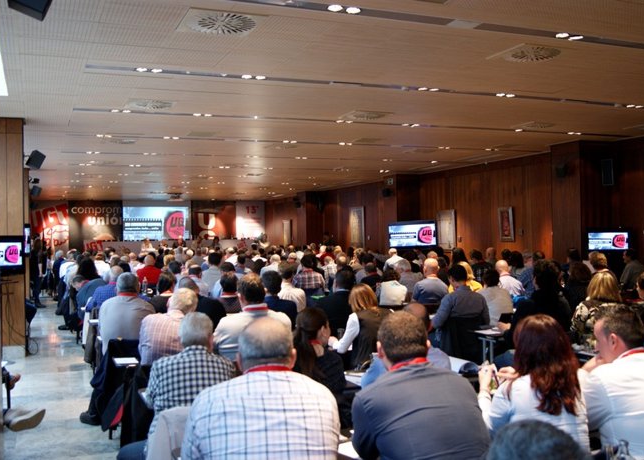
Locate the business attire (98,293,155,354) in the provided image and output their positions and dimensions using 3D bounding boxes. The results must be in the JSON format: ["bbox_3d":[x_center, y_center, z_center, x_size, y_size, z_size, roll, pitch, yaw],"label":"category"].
[{"bbox_3d":[-1.437,0.778,5.093,0.440,0.640,0.380,-1,-1,-22],"label":"business attire"}]

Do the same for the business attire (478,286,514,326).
[{"bbox_3d":[1.840,0.907,7.445,0.470,0.600,0.380,-1,-1,-18],"label":"business attire"}]

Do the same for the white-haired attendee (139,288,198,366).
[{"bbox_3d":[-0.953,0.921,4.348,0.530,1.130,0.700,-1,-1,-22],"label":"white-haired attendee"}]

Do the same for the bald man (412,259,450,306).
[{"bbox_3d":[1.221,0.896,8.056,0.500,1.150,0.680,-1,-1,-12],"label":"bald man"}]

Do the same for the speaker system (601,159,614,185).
[{"bbox_3d":[5.223,-1.050,12.600,0.240,0.450,0.230,-1,7,42],"label":"speaker system"}]

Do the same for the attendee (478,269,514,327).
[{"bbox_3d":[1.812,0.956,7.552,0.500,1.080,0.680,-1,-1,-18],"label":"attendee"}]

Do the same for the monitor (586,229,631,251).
[{"bbox_3d":[5.288,0.188,12.698,0.800,0.450,0.080,-1,-1,10],"label":"monitor"}]

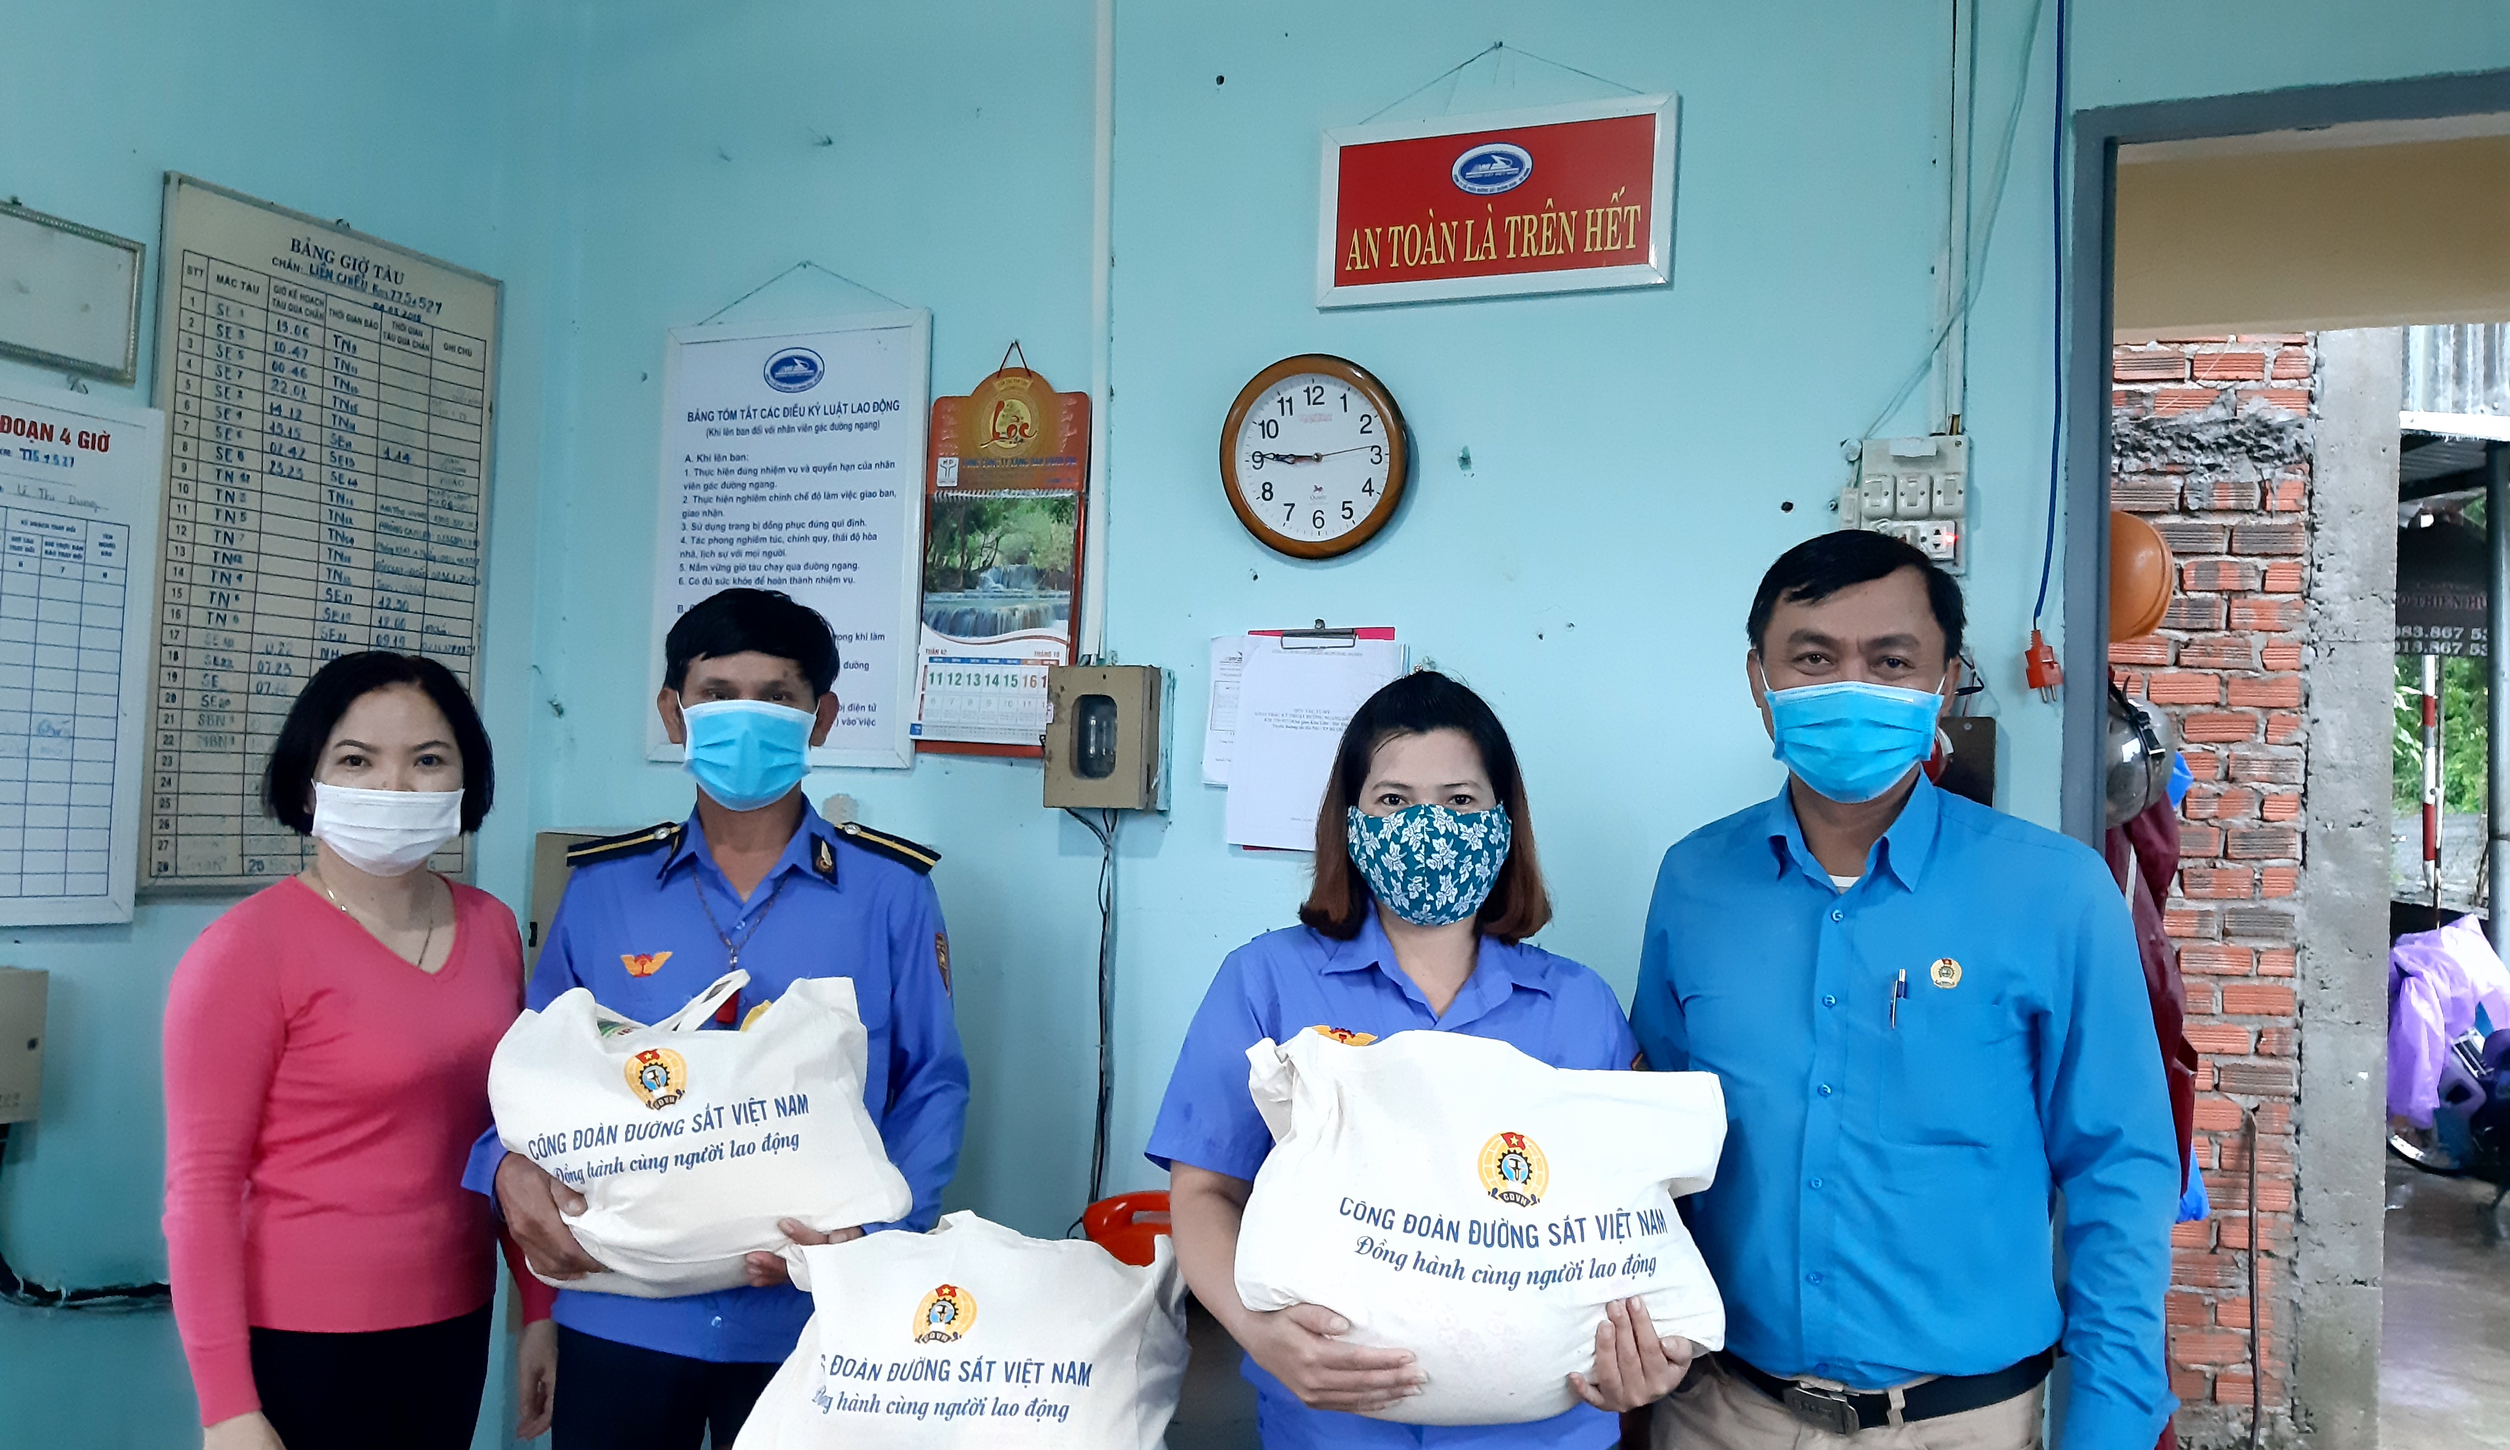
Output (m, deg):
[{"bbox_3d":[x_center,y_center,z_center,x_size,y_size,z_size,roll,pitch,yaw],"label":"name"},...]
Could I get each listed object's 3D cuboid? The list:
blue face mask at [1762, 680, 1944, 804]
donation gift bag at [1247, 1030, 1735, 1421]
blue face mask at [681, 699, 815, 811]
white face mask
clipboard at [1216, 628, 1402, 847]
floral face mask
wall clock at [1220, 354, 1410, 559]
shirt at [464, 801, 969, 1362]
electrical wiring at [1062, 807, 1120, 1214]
[{"bbox_3d":[0.492,0.014,1.610,0.145,0.105,0.080,1,-1,16],"label":"blue face mask"},{"bbox_3d":[0.184,0.415,1.635,0.395,0.320,0.170,2,-1,-1],"label":"donation gift bag"},{"bbox_3d":[-0.519,0.031,2.010,0.138,0.113,0.085,2,-2,-13],"label":"blue face mask"},{"bbox_3d":[-0.820,0.099,1.850,0.140,0.092,0.080,2,-2,-22],"label":"white face mask"},{"bbox_3d":[0.079,0.022,2.723,0.235,0.315,0.025,1,-2,23],"label":"clipboard"},{"bbox_3d":[0.160,0.130,1.810,0.153,0.113,0.100,2,-2,6],"label":"floral face mask"},{"bbox_3d":[0.082,-0.374,2.728,0.280,0.280,0.045,1,-2,23],"label":"wall clock"},{"bbox_3d":[-0.549,0.357,2.010,0.490,0.575,0.350,2,-1,-13],"label":"shirt"},{"bbox_3d":[-0.247,0.427,2.950,0.085,0.610,0.050,1,-2,23],"label":"electrical wiring"}]

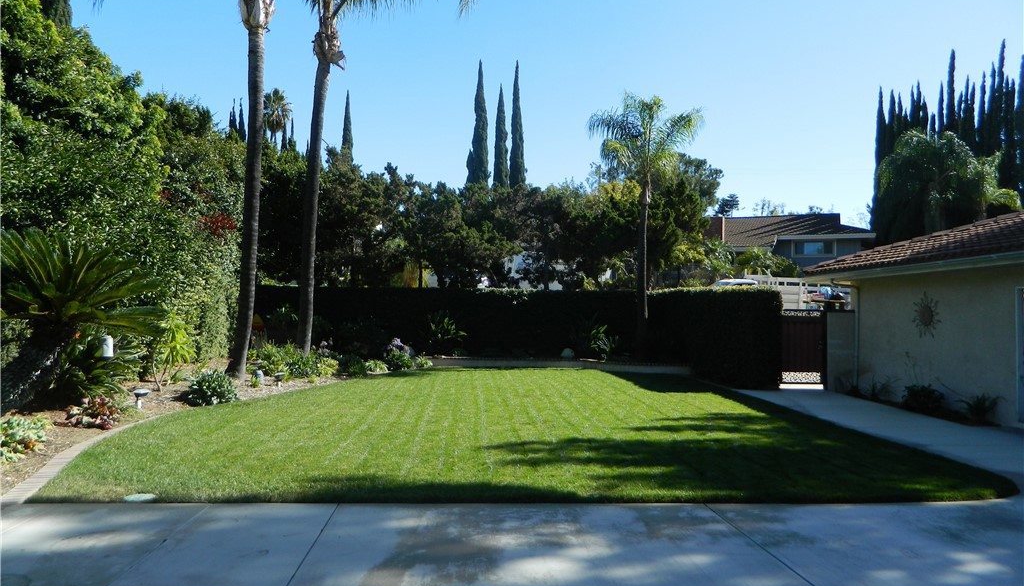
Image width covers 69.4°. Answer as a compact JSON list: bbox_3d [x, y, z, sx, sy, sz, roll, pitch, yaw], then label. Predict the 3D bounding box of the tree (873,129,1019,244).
[{"bbox_3d":[17.627,-2.178,30.000,5.800,8.828,5.500,0,-2,0],"label":"tree"}]

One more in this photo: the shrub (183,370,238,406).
[{"bbox_3d":[-5.306,1.674,13.100,0.930,0.600,0.900,0,-2,0],"label":"shrub"}]

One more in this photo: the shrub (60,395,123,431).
[{"bbox_3d":[-5.814,1.669,10.200,0.880,0.400,0.750,0,-2,0],"label":"shrub"}]

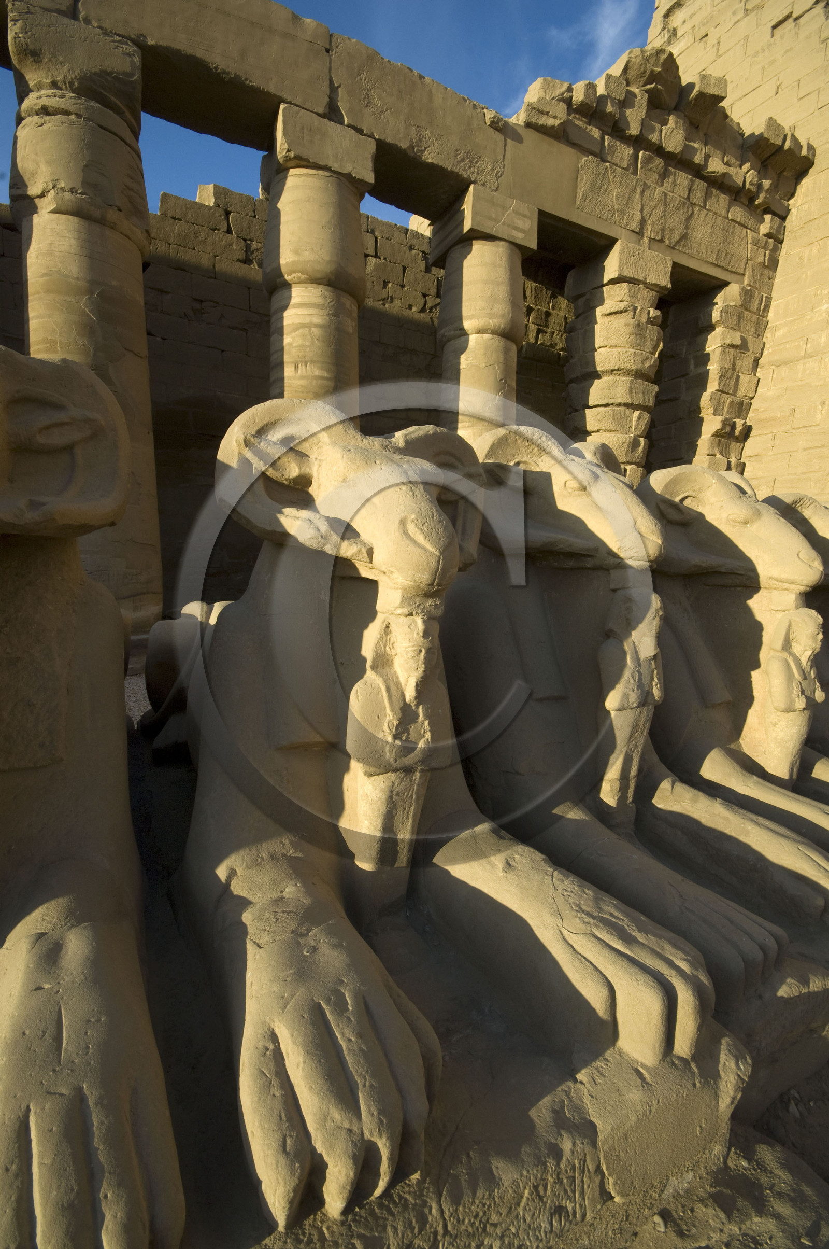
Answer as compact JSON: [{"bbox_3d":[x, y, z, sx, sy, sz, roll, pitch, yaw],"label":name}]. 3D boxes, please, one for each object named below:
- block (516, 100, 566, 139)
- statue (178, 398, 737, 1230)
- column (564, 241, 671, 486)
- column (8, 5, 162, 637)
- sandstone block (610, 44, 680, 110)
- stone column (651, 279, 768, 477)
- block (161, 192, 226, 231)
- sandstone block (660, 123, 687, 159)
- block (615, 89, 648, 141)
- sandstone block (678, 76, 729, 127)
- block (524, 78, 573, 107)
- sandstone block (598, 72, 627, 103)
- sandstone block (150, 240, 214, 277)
[{"bbox_3d":[2.852,-11.457,12.030,1.120,0.500,0.720,-2,6,-26],"label":"block"},{"bbox_3d":[-0.523,0.109,2.673,1.420,2.173,3.834,-3,12,-27],"label":"statue"},{"bbox_3d":[5.256,-4.904,14.869,2.352,9.744,2.352,-3,12,-27],"label":"column"},{"bbox_3d":[-5.287,-4.227,8.560,1.804,8.701,1.794,-2,9,-26],"label":"column"},{"bbox_3d":[4.968,-12.008,11.668,1.407,0.921,0.922,-2,9,-26],"label":"sandstone block"},{"bbox_3d":[9.211,-4.911,17.025,2.500,10.250,2.230,-2,6,-26],"label":"stone column"},{"bbox_3d":[-5.968,-10.925,14.027,1.610,0.560,0.650,-2,6,-26],"label":"block"},{"bbox_3d":[5.668,-10.992,12.023,0.679,0.466,0.698,-2,9,-26],"label":"sandstone block"},{"bbox_3d":[5.143,-12.402,12.769,0.750,0.851,0.582,-3,11,-26],"label":"block"},{"bbox_3d":[7.380,-13.634,13.510,1.080,0.490,0.840,-2,6,-26],"label":"sandstone block"},{"bbox_3d":[3.032,-12.047,12.137,0.970,0.500,0.670,-2,6,-26],"label":"block"},{"bbox_3d":[4.547,-12.478,12.269,0.549,0.392,0.538,-3,11,-26],"label":"sandstone block"},{"bbox_3d":[-6.213,-9.604,13.892,1.536,0.624,0.720,-3,12,-27],"label":"sandstone block"}]

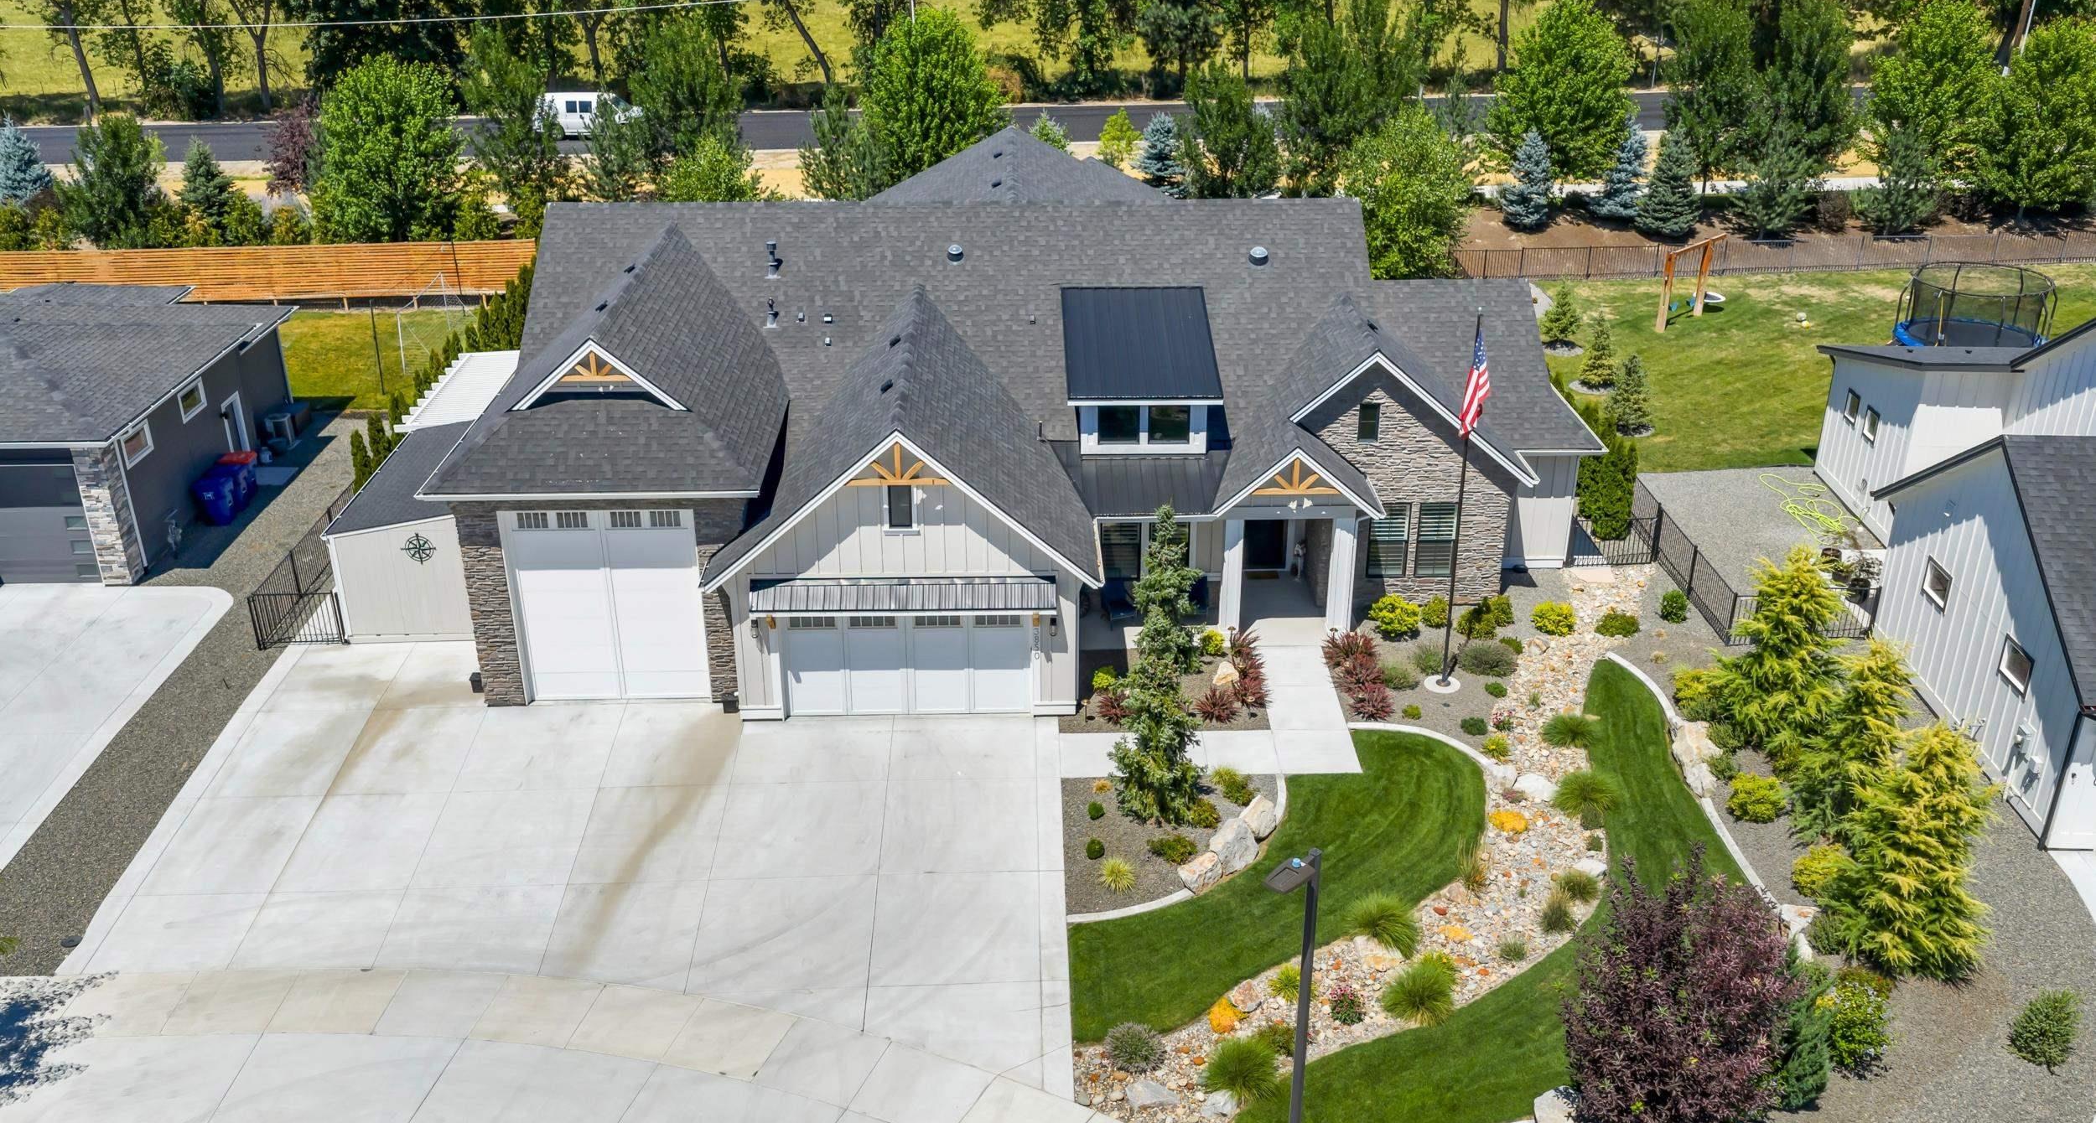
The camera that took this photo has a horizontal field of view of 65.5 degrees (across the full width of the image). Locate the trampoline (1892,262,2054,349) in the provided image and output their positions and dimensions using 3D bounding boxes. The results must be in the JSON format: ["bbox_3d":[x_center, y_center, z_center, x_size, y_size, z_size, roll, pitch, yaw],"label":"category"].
[{"bbox_3d":[28.326,-7.192,49.811,4.700,2.700,4.700,0,25,0],"label":"trampoline"}]

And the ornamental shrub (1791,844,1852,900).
[{"bbox_3d":[13.166,5.185,27.545,1.080,0.720,1.050,-1,25,-1],"label":"ornamental shrub"}]

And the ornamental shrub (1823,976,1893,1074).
[{"bbox_3d":[11.562,6.580,23.300,1.000,1.100,1.000,0,25,0],"label":"ornamental shrub"}]

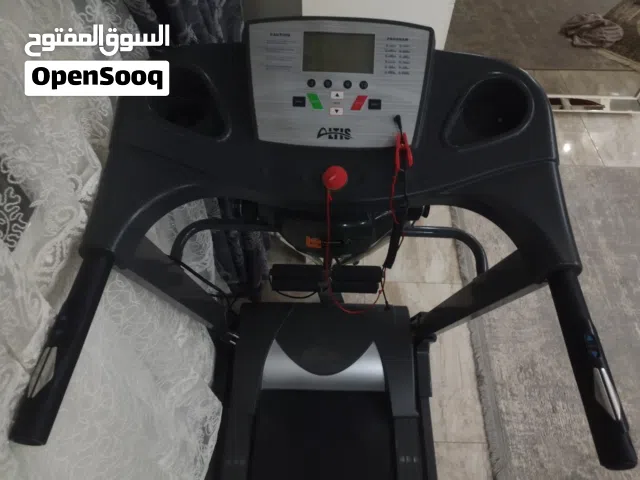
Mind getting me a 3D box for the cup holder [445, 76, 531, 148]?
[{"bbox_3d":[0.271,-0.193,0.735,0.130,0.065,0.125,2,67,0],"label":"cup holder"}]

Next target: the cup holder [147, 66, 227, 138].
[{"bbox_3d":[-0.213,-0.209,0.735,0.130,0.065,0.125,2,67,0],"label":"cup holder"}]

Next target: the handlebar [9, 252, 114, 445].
[{"bbox_3d":[-0.312,0.121,0.549,0.038,0.039,0.235,3,57,0],"label":"handlebar"}]

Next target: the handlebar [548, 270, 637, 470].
[{"bbox_3d":[0.332,0.146,0.551,0.038,0.039,0.235,3,57,0],"label":"handlebar"}]

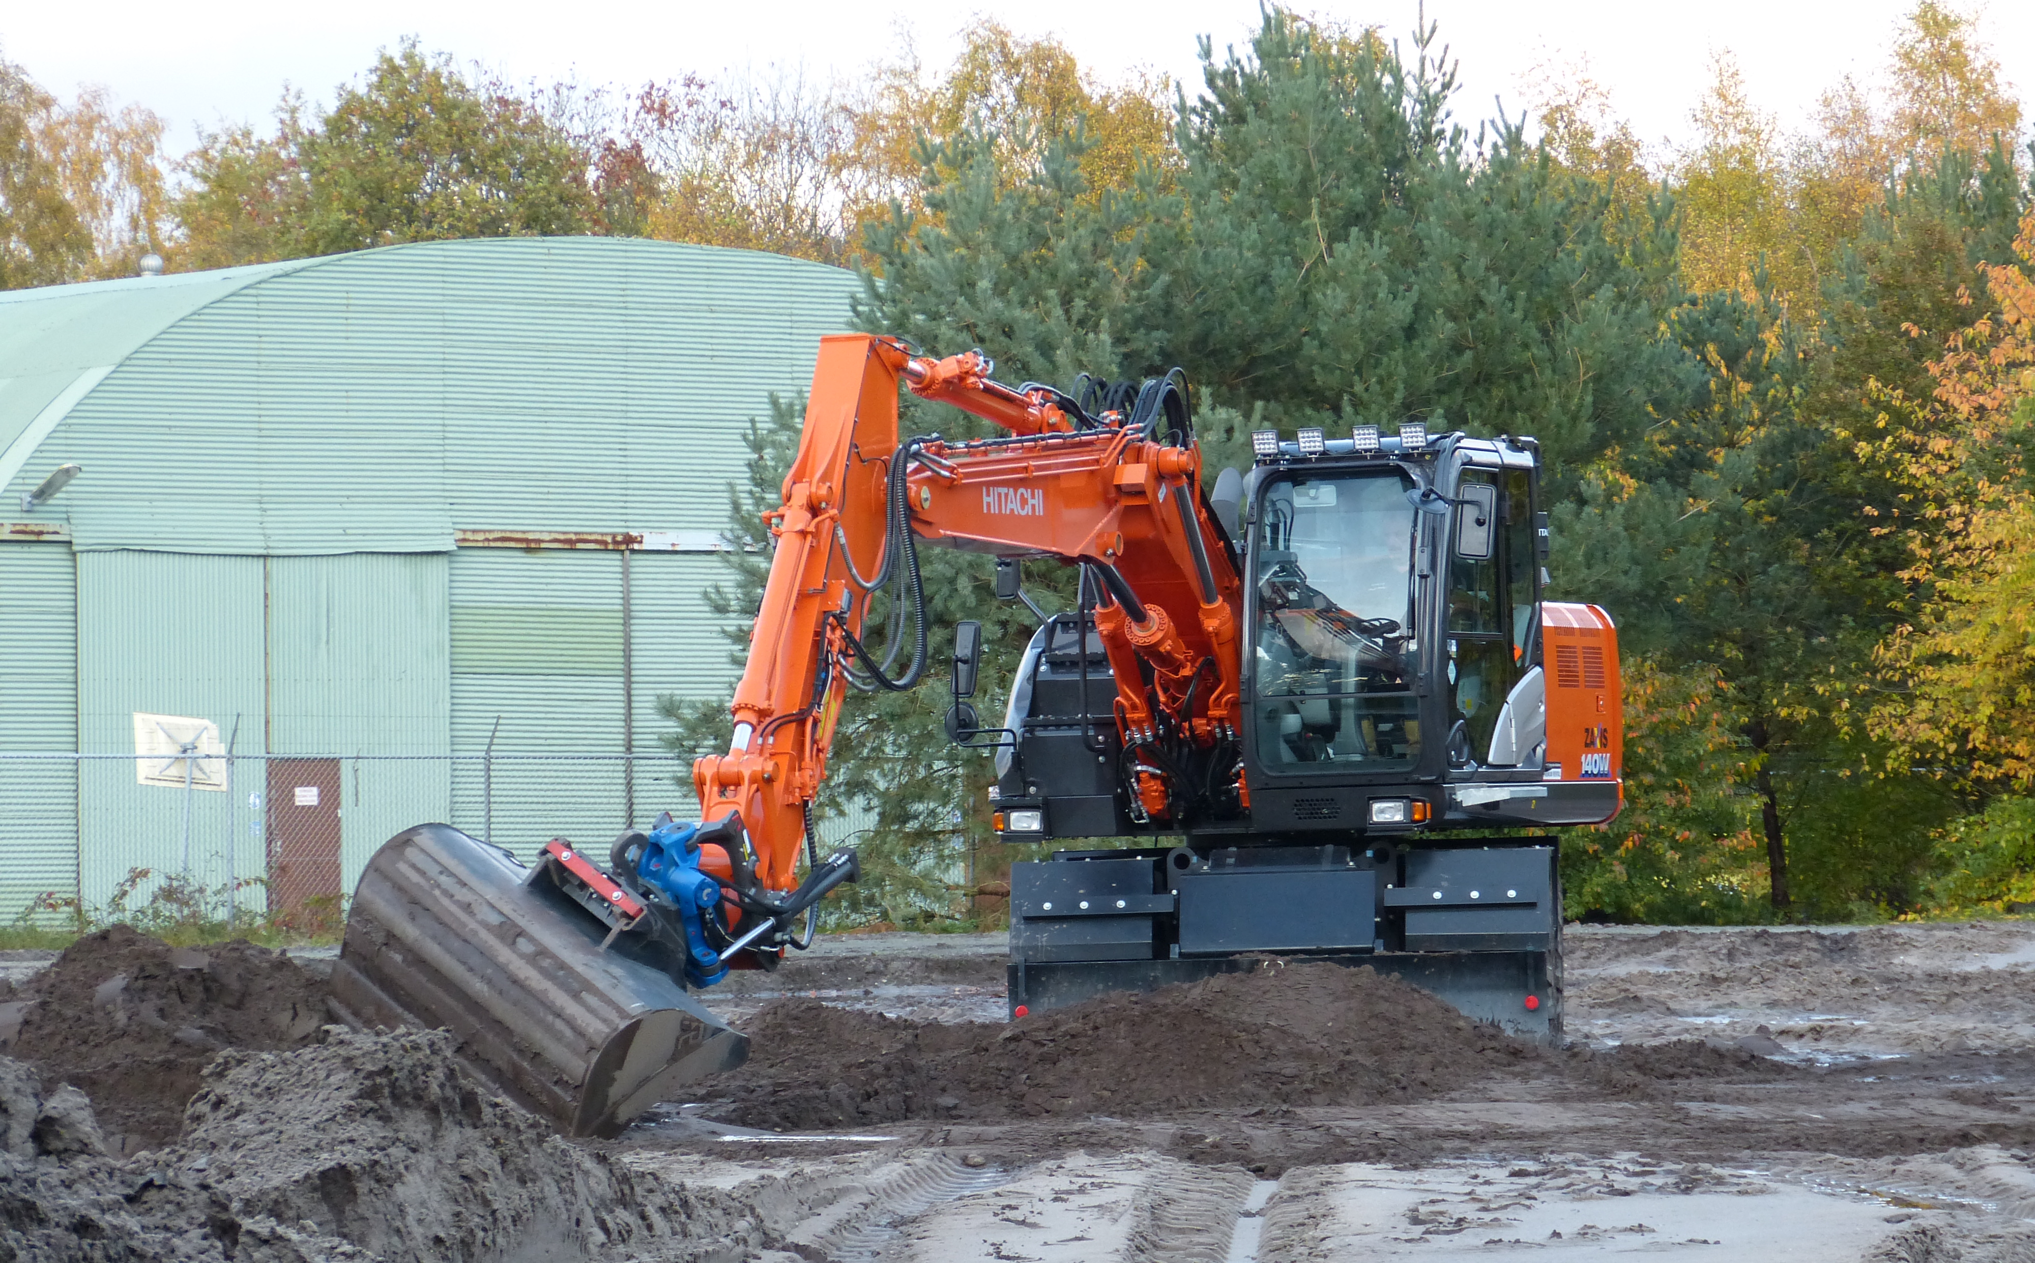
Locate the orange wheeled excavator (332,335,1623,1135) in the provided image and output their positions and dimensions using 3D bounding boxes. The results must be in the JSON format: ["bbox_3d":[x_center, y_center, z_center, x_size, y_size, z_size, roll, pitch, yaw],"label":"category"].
[{"bbox_3d":[0.340,0.458,37.700,3.250,3.420,8.800,0,-1,21],"label":"orange wheeled excavator"}]

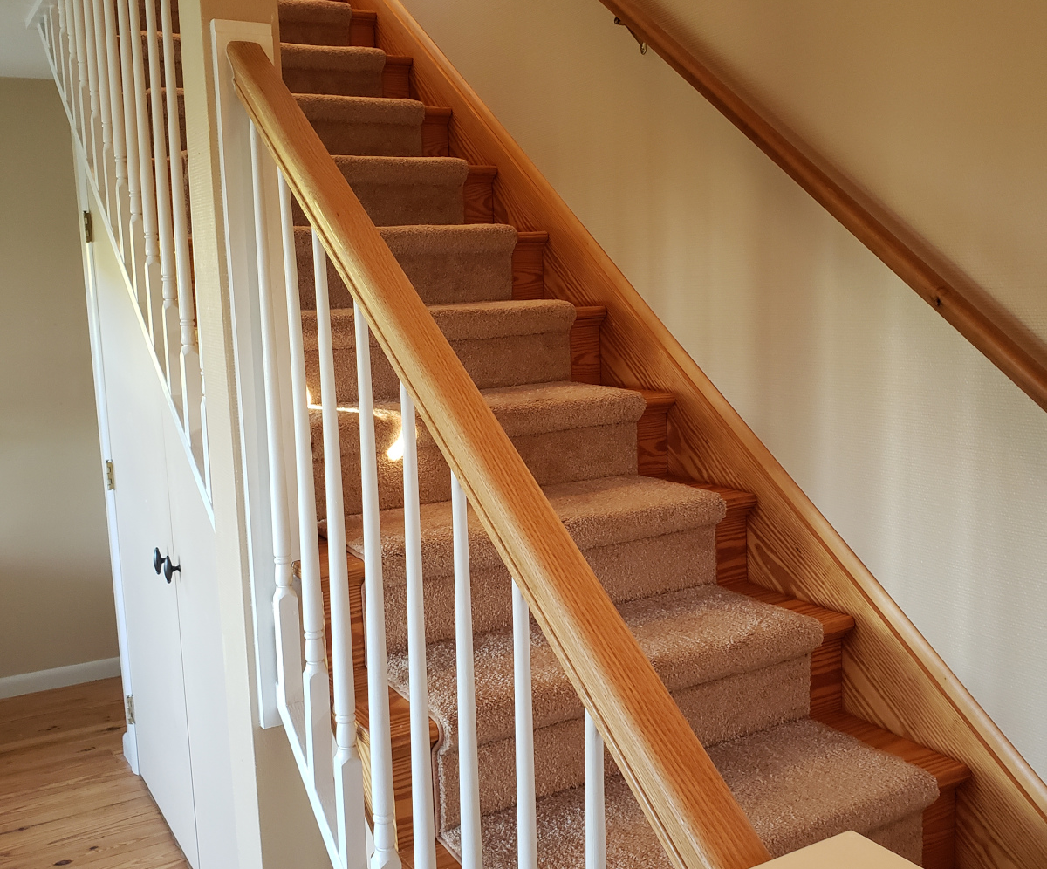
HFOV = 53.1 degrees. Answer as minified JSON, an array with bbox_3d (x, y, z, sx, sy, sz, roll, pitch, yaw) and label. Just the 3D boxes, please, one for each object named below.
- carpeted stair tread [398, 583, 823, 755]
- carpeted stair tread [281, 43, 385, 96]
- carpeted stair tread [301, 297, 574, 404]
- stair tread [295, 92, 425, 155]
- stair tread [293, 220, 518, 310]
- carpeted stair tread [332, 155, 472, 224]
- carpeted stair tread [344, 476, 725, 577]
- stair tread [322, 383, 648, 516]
[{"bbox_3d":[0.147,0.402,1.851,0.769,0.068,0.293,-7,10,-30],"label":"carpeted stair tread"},{"bbox_3d":[-0.827,-1.076,3.226,0.769,0.197,0.293,-7,10,-30],"label":"carpeted stair tread"},{"bbox_3d":[-0.268,-0.204,2.482,0.786,0.197,0.308,-6,10,-31],"label":"carpeted stair tread"},{"bbox_3d":[-0.695,-0.873,3.063,0.786,0.197,0.308,-6,10,-31],"label":"stair tread"},{"bbox_3d":[-0.409,-0.415,2.640,0.769,0.197,0.293,-7,10,-30],"label":"stair tread"},{"bbox_3d":[-0.548,-0.635,2.836,0.769,0.197,0.293,-7,10,-30],"label":"carpeted stair tread"},{"bbox_3d":[0.016,0.180,2.086,0.786,0.072,0.308,-6,10,-31],"label":"carpeted stair tread"},{"bbox_3d":[-0.125,0.019,2.289,0.786,0.197,0.308,-6,10,-31],"label":"stair tread"}]

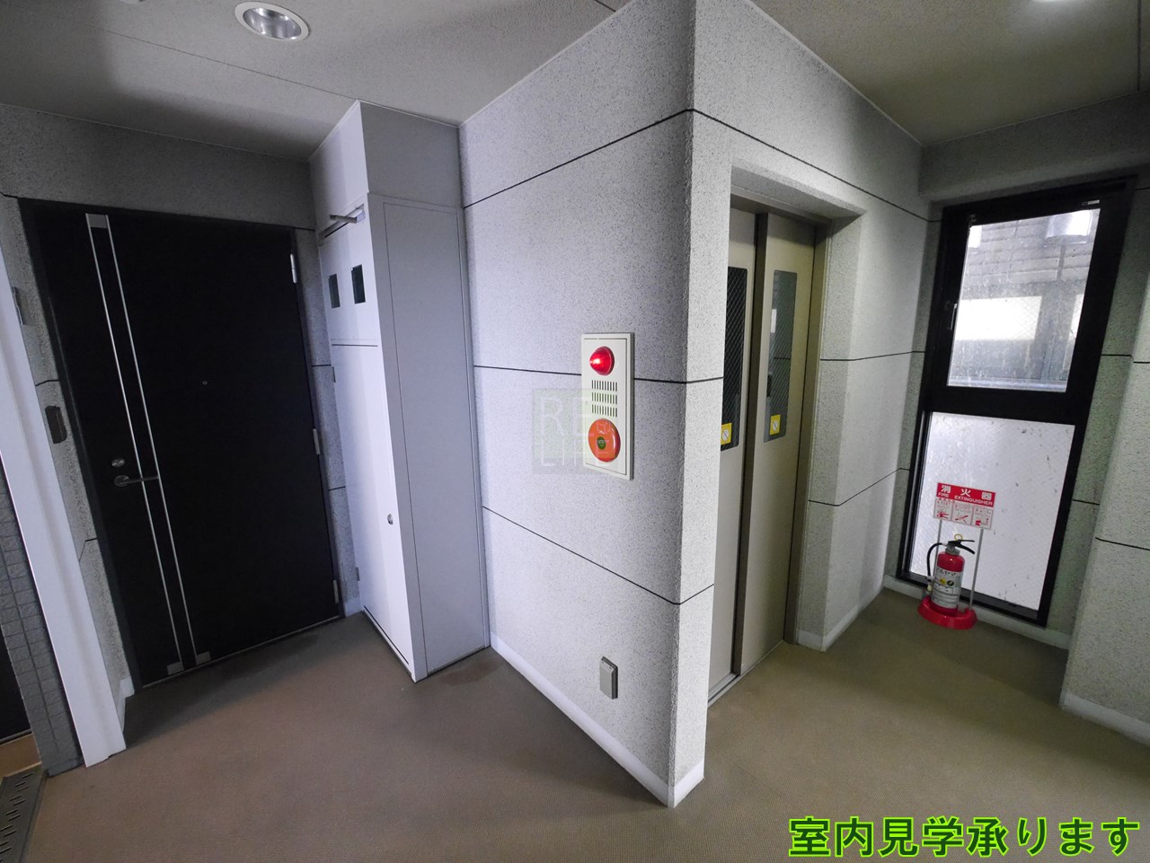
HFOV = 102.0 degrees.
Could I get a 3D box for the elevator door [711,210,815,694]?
[{"bbox_3d":[0.759,0.156,2.056,0.818,2.054,0.093,-11,15,-39],"label":"elevator door"}]

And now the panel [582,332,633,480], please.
[{"bbox_3d":[0.087,-0.085,1.553,0.070,0.473,0.229,-11,15,-39],"label":"panel"}]

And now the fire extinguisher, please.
[{"bbox_3d":[2.084,0.811,2.577,0.197,0.514,0.246,-11,15,-39],"label":"fire extinguisher"}]

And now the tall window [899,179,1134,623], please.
[{"bbox_3d":[2.215,-0.094,2.456,0.091,2.139,0.661,-11,15,-39],"label":"tall window"}]

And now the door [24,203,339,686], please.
[{"bbox_3d":[-1.777,0.108,2.307,0.880,2.146,0.080,-11,15,-39],"label":"door"}]

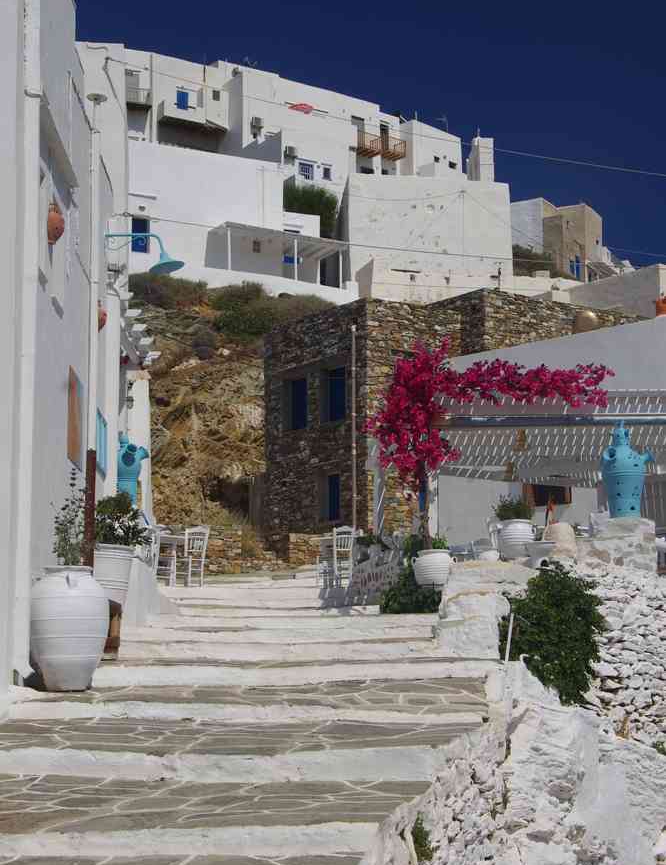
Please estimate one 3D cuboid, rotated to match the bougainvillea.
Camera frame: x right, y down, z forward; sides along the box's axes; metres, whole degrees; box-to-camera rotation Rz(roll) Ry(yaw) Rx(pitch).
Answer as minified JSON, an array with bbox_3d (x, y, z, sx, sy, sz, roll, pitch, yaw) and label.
[{"bbox_3d":[2.000,0.026,22.700,3.100,2.450,1.400,0,-6,0],"label":"bougainvillea"}]

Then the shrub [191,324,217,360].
[{"bbox_3d":[-4.084,-2.869,56.000,0.850,1.100,0.850,0,-6,0],"label":"shrub"}]

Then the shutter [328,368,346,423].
[{"bbox_3d":[0.107,-0.903,42.200,0.080,1.270,0.840,3,-7,-28],"label":"shutter"}]

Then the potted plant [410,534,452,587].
[{"bbox_3d":[1.248,1.622,22.500,0.520,0.670,0.500,0,-6,0],"label":"potted plant"}]

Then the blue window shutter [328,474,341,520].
[{"bbox_3d":[0.036,1.548,42.300,0.080,1.140,0.650,3,-7,-28],"label":"blue window shutter"}]

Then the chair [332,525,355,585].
[{"bbox_3d":[0.133,1.829,26.200,0.410,0.900,0.430,3,-7,-30],"label":"chair"}]

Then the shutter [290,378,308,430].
[{"bbox_3d":[-0.830,-0.719,44.000,0.080,1.270,0.800,3,-7,-28],"label":"shutter"}]

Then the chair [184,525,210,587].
[{"bbox_3d":[-2.058,1.829,26.200,0.410,0.900,0.430,4,-7,-35],"label":"chair"}]

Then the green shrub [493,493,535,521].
[{"bbox_3d":[2.185,0.908,21.500,0.500,0.350,0.480,0,-6,0],"label":"green shrub"}]

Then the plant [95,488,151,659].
[{"bbox_3d":[-1.991,1.362,16.800,0.540,1.600,0.520,0,-6,0],"label":"plant"}]

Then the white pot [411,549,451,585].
[{"bbox_3d":[1.248,1.698,22.500,0.520,0.480,0.480,0,-6,0],"label":"white pot"}]

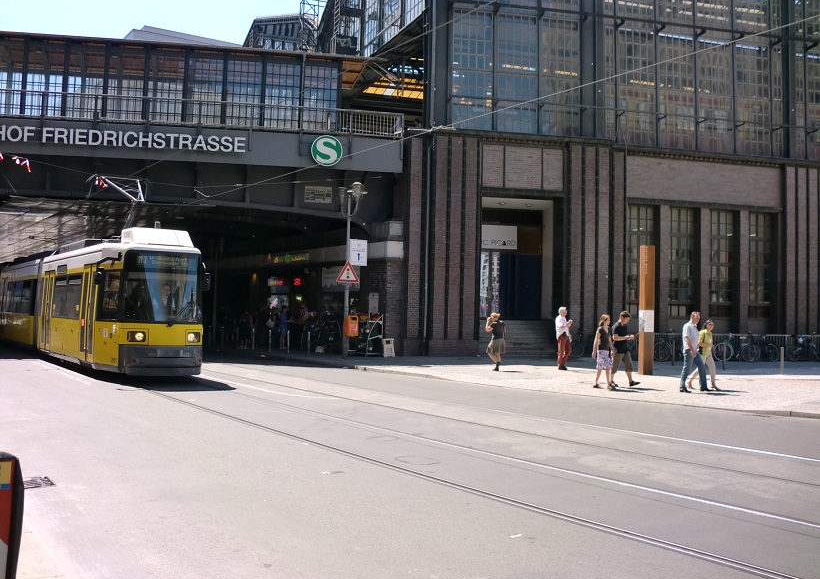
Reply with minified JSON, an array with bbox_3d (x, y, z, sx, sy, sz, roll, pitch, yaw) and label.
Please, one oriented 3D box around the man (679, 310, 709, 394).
[{"bbox_3d":[6.241,1.356,18.230,0.640,1.750,0.520,1,-2,13],"label":"man"}]

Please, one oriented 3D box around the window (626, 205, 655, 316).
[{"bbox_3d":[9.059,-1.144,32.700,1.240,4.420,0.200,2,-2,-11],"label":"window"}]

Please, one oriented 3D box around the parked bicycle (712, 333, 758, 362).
[{"bbox_3d":[12.129,2.155,30.800,1.760,1.080,0.550,2,-2,-13],"label":"parked bicycle"}]

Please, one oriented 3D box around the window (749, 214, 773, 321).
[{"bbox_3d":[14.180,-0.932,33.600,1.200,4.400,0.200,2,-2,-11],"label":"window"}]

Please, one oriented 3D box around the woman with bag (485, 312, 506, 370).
[{"bbox_3d":[2.392,1.461,23.200,0.550,1.650,0.500,3,-3,-37],"label":"woman with bag"}]

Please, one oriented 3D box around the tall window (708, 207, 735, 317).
[{"bbox_3d":[12.303,-1.029,32.800,1.200,4.250,0.180,2,-2,-13],"label":"tall window"}]

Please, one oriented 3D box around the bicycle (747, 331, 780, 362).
[{"bbox_3d":[13.488,2.239,31.718,1.720,1.070,0.550,3,-2,-37],"label":"bicycle"}]

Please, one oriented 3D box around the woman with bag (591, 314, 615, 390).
[{"bbox_3d":[4.202,1.375,18.100,0.480,1.660,0.500,-1,-3,41],"label":"woman with bag"}]

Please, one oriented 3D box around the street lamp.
[{"bbox_3d":[-2.133,-0.668,28.905,0.600,6.100,1.200,2,-2,-26],"label":"street lamp"}]

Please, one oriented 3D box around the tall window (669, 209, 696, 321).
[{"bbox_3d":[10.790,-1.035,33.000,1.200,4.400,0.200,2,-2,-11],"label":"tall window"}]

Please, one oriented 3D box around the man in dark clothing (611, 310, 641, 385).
[{"bbox_3d":[4.912,1.350,18.900,0.620,1.760,0.530,0,-2,24],"label":"man in dark clothing"}]

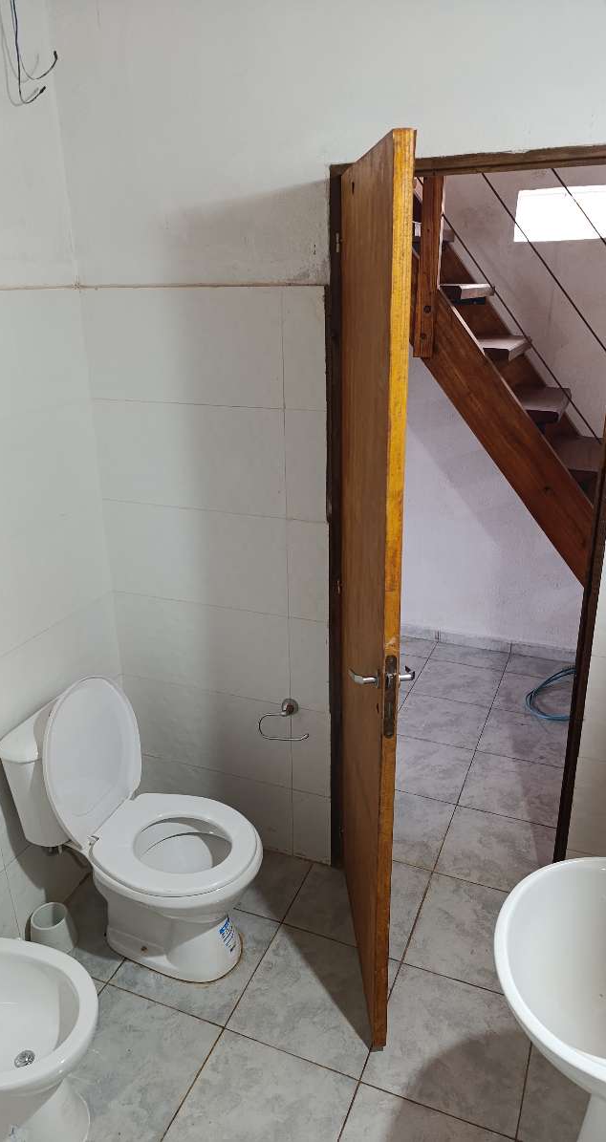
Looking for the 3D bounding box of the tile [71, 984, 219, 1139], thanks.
[{"bbox_3d":[-0.438,1.205,1.839,0.363,0.010,0.368,7,22,21],"label":"tile"}]

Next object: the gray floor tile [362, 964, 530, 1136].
[{"bbox_3d":[0.371,1.163,1.881,0.360,0.010,0.364,7,22,22],"label":"gray floor tile"}]

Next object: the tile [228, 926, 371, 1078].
[{"bbox_3d":[0.041,1.127,2.021,0.361,0.010,0.361,7,22,21],"label":"tile"}]

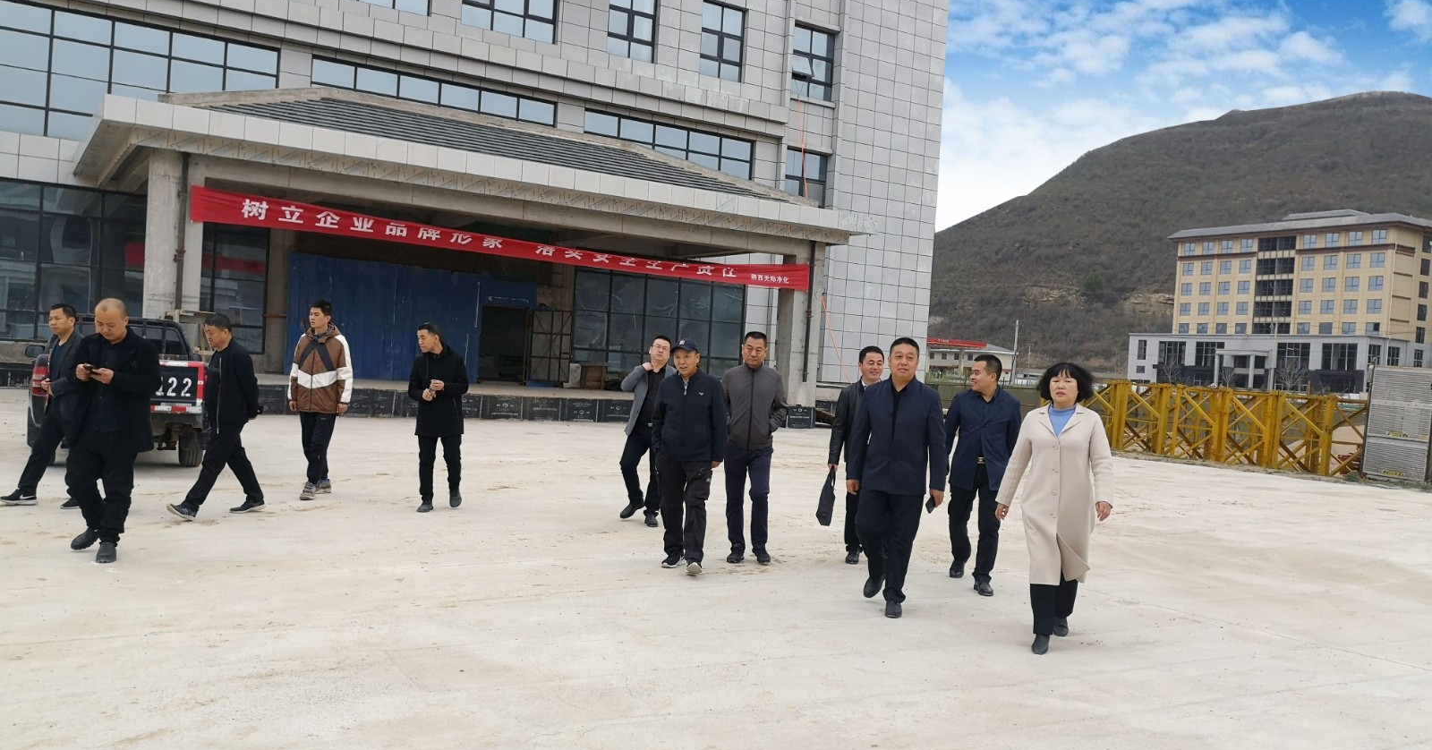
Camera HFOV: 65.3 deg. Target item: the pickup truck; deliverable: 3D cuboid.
[{"bbox_3d":[-7.345,0.113,13.714,1.800,1.710,5.100,3,0,-29],"label":"pickup truck"}]

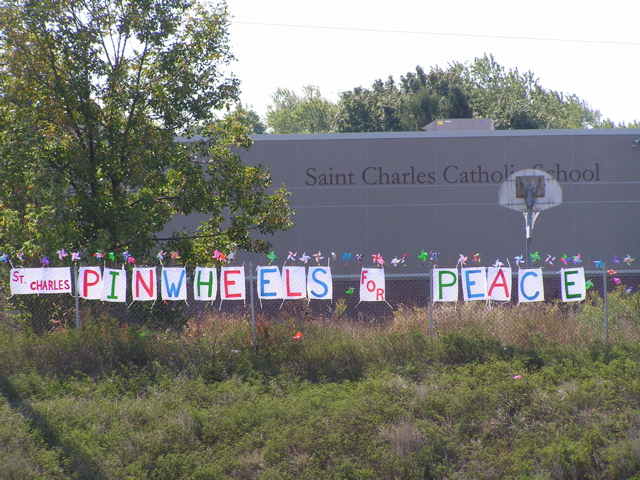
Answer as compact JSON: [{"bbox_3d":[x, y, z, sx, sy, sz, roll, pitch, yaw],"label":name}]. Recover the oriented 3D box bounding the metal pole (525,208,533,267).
[{"bbox_3d":[4.430,0.800,101.200,0.112,3.000,0.112,0,0,0],"label":"metal pole"}]

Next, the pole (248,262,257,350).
[{"bbox_3d":[-1.114,1.128,80.000,0.055,1.530,0.055,-3,0,0],"label":"pole"}]

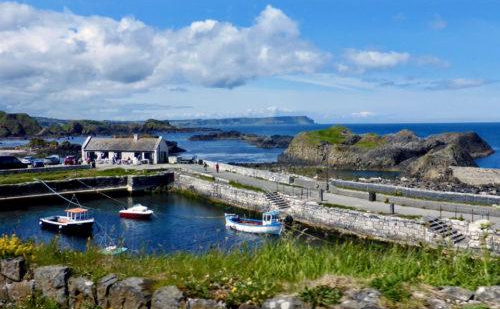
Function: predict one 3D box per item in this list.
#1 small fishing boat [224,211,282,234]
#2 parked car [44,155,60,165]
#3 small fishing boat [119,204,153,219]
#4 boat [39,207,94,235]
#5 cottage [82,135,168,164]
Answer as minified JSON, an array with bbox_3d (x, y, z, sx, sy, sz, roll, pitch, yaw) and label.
[{"bbox_3d":[0.483,6.754,39.712,6.400,2.250,2.100,1,5,19],"label":"small fishing boat"},{"bbox_3d":[-36.589,1.162,69.777,1.780,1.600,4.200,-1,5,-9],"label":"parked car"},{"bbox_3d":[-13.327,6.672,44.964,4.350,1.800,1.750,1,5,16],"label":"small fishing boat"},{"bbox_3d":[-19.546,6.800,41.100,6.600,2.400,2.300,2,5,26],"label":"boat"},{"bbox_3d":[-23.708,-0.939,71.629,15.200,5.300,5.400,0,5,11],"label":"cottage"}]

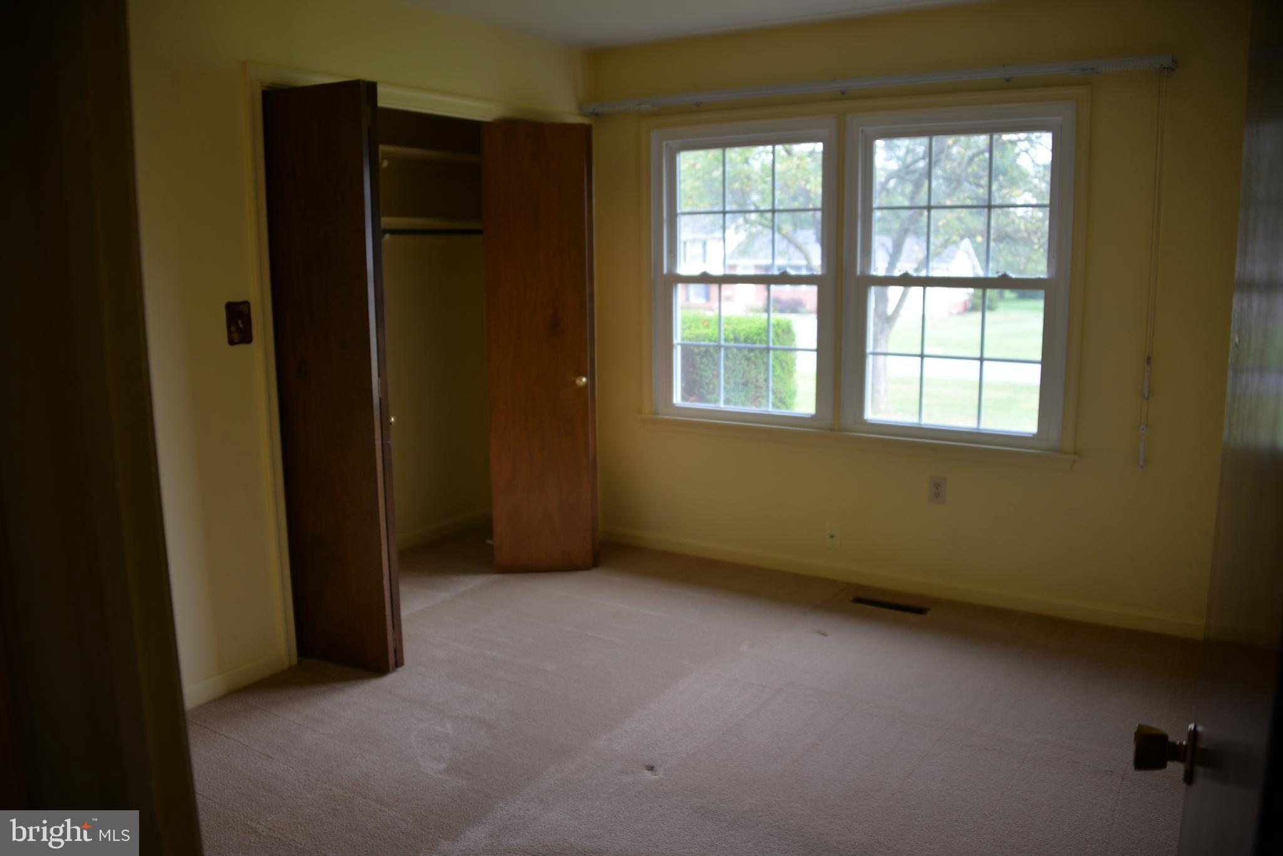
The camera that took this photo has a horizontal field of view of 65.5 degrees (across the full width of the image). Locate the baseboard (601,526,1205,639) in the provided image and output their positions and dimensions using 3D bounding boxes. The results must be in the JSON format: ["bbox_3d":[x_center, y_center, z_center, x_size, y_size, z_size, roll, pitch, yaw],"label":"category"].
[{"bbox_3d":[0.957,0.658,4.362,2.800,0.075,0.017,6,12,32],"label":"baseboard"}]

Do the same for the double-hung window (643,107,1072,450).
[{"bbox_3d":[0.851,-0.644,4.220,1.840,1.310,0.100,6,12,32],"label":"double-hung window"}]

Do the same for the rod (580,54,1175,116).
[{"bbox_3d":[0.805,-1.383,4.046,2.520,0.058,0.080,6,12,32],"label":"rod"}]

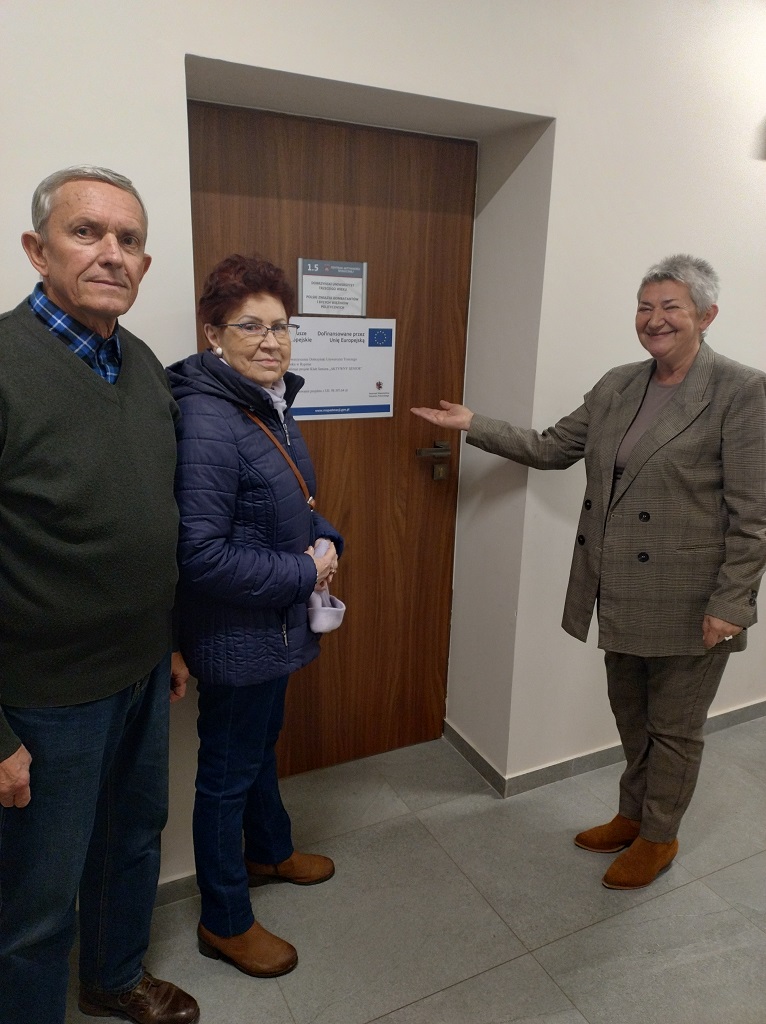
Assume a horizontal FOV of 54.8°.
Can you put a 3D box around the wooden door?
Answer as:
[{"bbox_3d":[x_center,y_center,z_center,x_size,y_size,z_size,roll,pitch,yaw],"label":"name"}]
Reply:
[{"bbox_3d":[-0.176,-0.105,2.376,0.950,2.065,0.050,-6,16,-26],"label":"wooden door"}]

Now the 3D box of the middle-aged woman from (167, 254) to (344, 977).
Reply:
[{"bbox_3d":[-0.287,0.260,1.773,0.400,1.655,0.480,3,15,6],"label":"middle-aged woman"}]

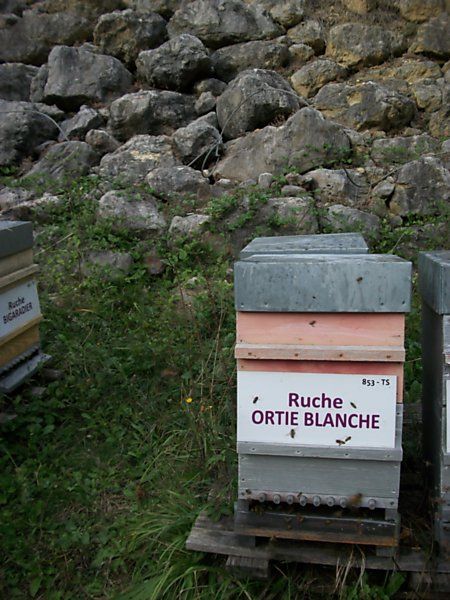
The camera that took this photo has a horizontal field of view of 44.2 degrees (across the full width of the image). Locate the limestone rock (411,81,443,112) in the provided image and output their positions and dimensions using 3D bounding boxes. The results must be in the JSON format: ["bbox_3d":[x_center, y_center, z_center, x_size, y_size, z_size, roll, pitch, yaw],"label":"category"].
[{"bbox_3d":[2.066,-2.087,5.687,0.328,0.328,0.295,0,7,6],"label":"limestone rock"}]

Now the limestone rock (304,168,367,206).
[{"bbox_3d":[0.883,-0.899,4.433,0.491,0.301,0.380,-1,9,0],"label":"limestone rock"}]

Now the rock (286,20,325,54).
[{"bbox_3d":[0.919,-2.998,6.335,0.425,0.388,0.388,-1,8,0],"label":"rock"}]

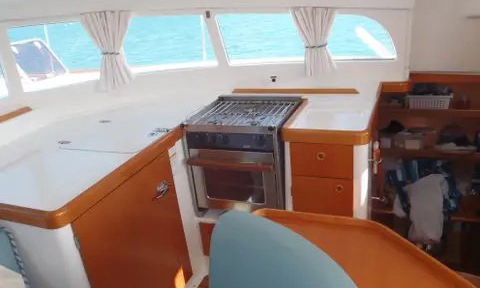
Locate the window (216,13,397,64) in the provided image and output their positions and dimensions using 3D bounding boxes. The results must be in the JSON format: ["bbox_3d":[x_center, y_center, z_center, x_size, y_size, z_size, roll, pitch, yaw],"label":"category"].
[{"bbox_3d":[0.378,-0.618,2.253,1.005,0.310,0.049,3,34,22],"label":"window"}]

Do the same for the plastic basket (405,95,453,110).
[{"bbox_3d":[1.208,-0.289,2.483,0.261,0.099,0.187,3,24,22],"label":"plastic basket"}]

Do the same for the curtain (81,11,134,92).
[{"bbox_3d":[-0.803,-0.573,2.408,0.276,0.463,0.099,-10,22,-8],"label":"curtain"}]

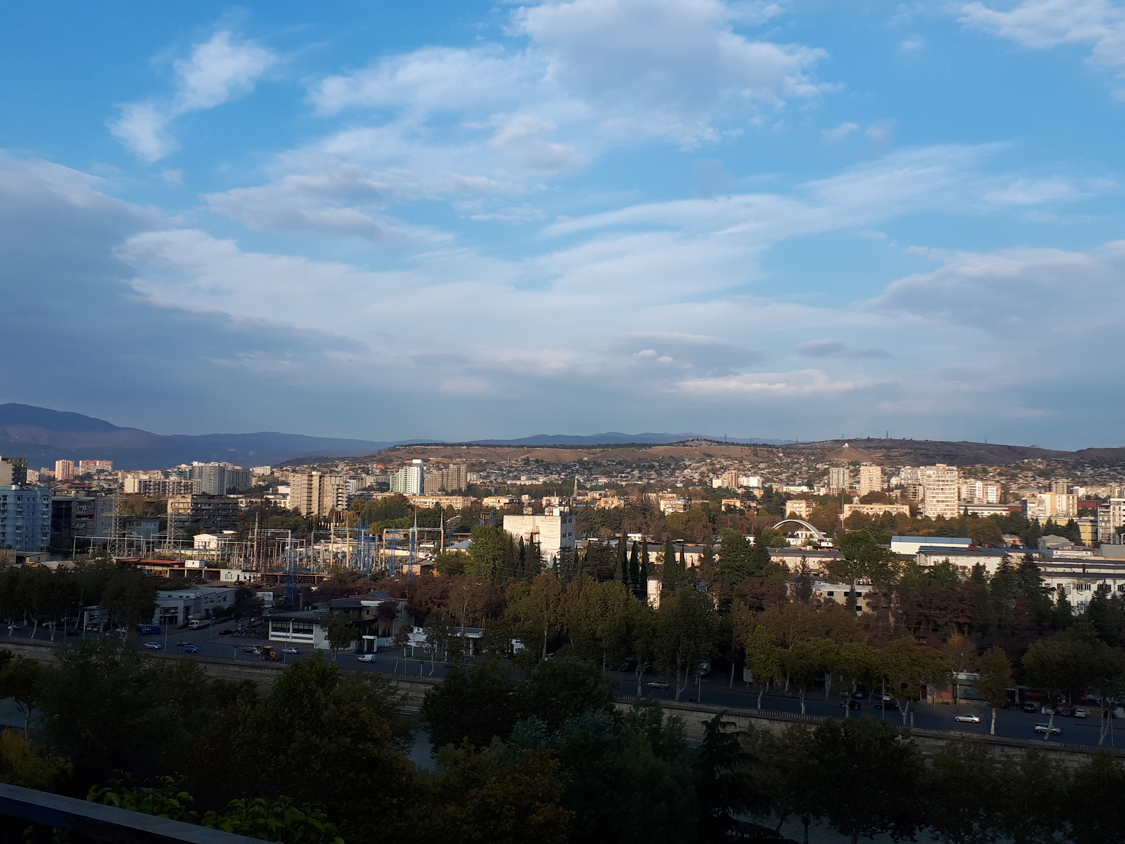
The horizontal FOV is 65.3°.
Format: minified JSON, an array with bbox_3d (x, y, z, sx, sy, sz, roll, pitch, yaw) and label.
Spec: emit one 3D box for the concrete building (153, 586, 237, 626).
[{"bbox_3d":[-112.910,57.120,270.390,15.310,9.300,18.000,0,-3,19],"label":"concrete building"}]

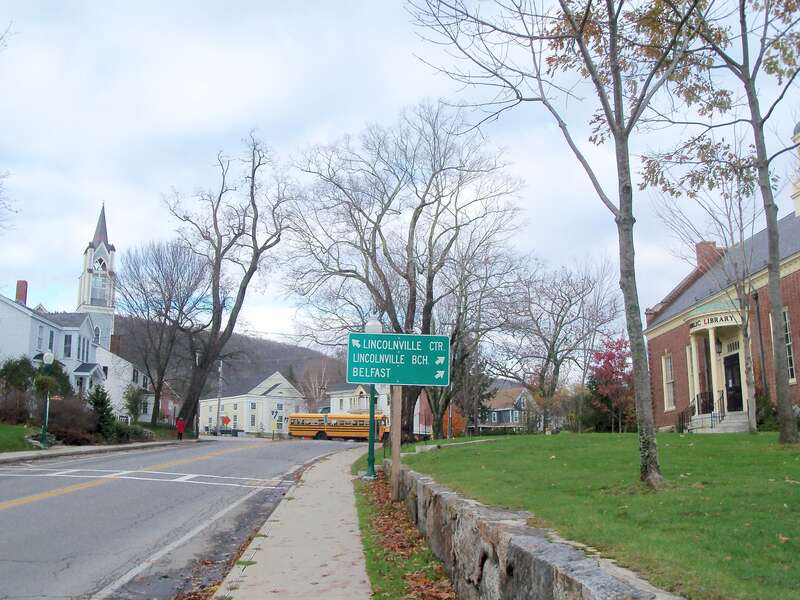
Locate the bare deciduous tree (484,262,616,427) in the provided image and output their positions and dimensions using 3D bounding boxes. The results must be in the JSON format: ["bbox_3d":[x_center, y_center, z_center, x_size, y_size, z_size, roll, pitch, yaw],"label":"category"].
[{"bbox_3d":[12.301,3.596,65.249,10.646,13.842,9.800,0,-9,0],"label":"bare deciduous tree"}]

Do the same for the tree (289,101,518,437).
[{"bbox_3d":[0.207,-2.029,47.907,13.606,20.622,12.500,0,-9,0],"label":"tree"}]

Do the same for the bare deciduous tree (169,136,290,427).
[{"bbox_3d":[-13.704,-1.440,65.017,9.796,24.475,8.800,0,-9,0],"label":"bare deciduous tree"}]

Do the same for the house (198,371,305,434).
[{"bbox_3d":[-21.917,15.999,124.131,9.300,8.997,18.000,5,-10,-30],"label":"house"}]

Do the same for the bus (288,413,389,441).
[{"bbox_3d":[-6.072,13.680,86.926,11.600,3.100,2.450,-2,-9,12],"label":"bus"}]

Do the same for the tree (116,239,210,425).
[{"bbox_3d":[-18.241,2.337,62.391,7.246,14.509,7.000,0,-9,0],"label":"tree"}]

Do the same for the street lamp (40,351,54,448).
[{"bbox_3d":[-15.144,4.255,34.753,0.550,4.180,0.500,0,-9,0],"label":"street lamp"}]

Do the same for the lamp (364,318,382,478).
[{"bbox_3d":[-0.693,2.519,21.166,0.470,4.159,0.470,0,-9,0],"label":"lamp"}]

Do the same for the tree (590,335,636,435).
[{"bbox_3d":[15.248,6.076,57.770,3.286,6.686,3.300,0,-9,0],"label":"tree"}]

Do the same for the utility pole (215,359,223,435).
[{"bbox_3d":[-24.524,13.001,109.296,0.500,10.203,0.450,0,-9,0],"label":"utility pole"}]

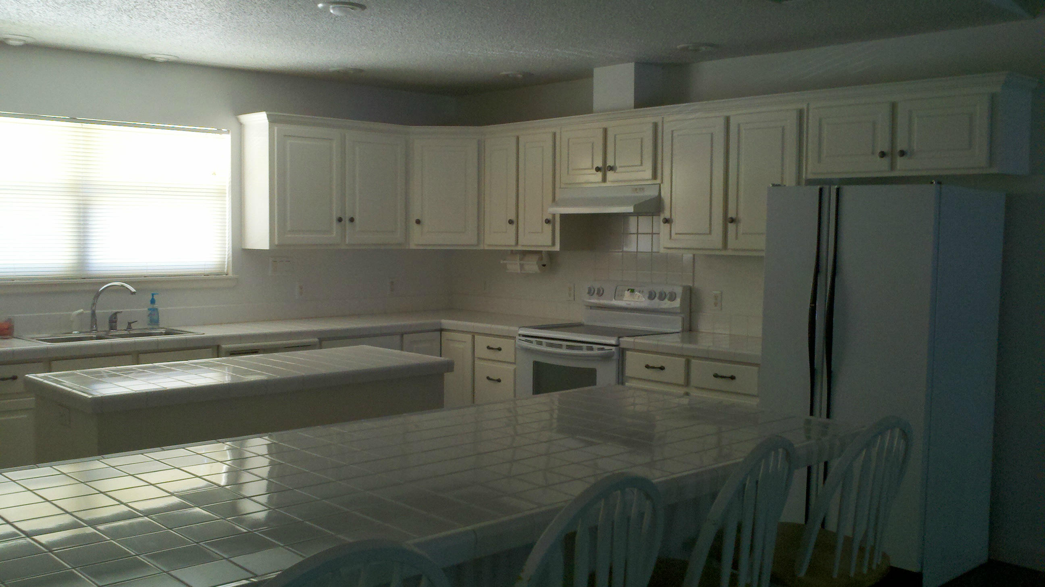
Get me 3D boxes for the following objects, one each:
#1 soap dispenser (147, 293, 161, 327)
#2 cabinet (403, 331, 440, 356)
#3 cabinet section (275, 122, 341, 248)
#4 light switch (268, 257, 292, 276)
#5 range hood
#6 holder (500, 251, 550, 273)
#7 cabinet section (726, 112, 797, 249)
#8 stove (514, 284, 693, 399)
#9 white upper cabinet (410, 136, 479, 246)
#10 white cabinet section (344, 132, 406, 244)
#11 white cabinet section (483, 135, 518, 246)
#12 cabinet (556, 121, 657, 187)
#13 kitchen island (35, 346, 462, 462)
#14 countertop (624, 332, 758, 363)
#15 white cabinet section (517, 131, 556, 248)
[{"bbox_3d":[-2.195,0.095,4.944,0.062,0.209,0.048,-3,5,-44],"label":"soap dispenser"},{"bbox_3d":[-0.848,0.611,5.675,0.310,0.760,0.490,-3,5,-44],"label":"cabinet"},{"bbox_3d":[-1.446,-0.671,5.317,0.315,0.717,0.482,4,5,45],"label":"cabinet section"},{"bbox_3d":[-1.575,-0.175,5.397,0.160,0.115,0.016,-3,5,-39],"label":"light switch"},{"bbox_3d":[0.578,-0.566,5.054,0.463,0.167,0.739,-3,5,-44],"label":"range hood"},{"bbox_3d":[0.017,-0.212,5.610,0.140,0.140,0.310,-3,5,-44],"label":"holder"},{"bbox_3d":[1.346,-0.580,4.387,0.396,0.705,0.315,4,5,45],"label":"cabinet section"},{"bbox_3d":[0.478,0.527,5.058,0.670,1.170,0.750,-3,5,-44],"label":"stove"},{"bbox_3d":[-0.524,-0.687,5.813,0.463,0.720,0.309,1,4,1],"label":"white upper cabinet"},{"bbox_3d":[-1.088,-0.706,5.677,0.315,0.740,0.498,4,5,45],"label":"white cabinet section"},{"bbox_3d":[-0.040,-0.695,5.755,0.325,0.732,0.315,4,5,45],"label":"white cabinet section"},{"bbox_3d":[0.636,-0.836,5.080,0.321,0.368,0.739,-3,5,-44],"label":"cabinet"},{"bbox_3d":[-1.142,0.757,3.564,1.540,0.890,0.670,-3,5,-44],"label":"kitchen island"},{"bbox_3d":[1.100,0.293,4.554,0.625,0.065,0.830,-3,5,-44],"label":"countertop"},{"bbox_3d":[0.202,-0.674,5.516,0.334,0.730,0.315,4,5,45],"label":"white cabinet section"}]

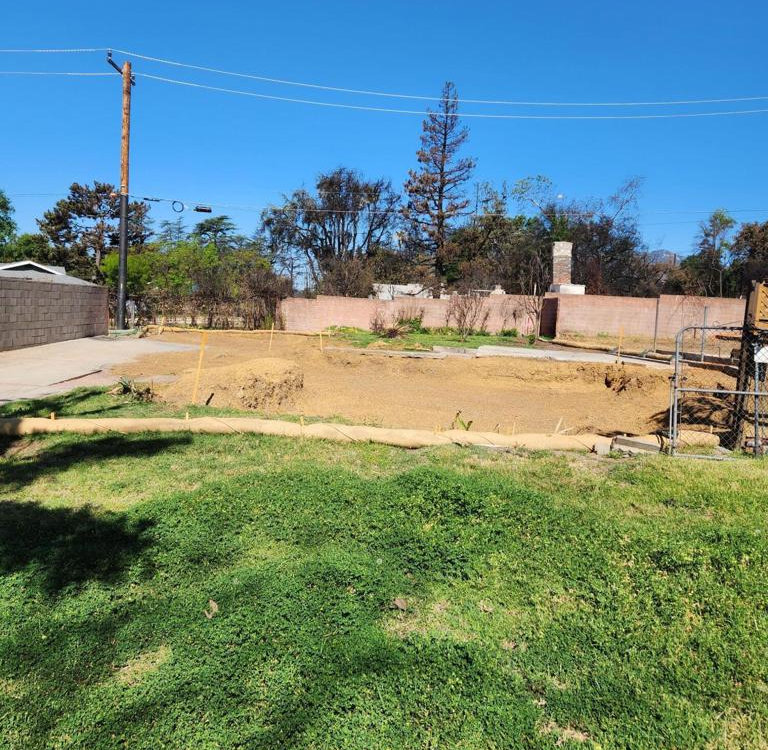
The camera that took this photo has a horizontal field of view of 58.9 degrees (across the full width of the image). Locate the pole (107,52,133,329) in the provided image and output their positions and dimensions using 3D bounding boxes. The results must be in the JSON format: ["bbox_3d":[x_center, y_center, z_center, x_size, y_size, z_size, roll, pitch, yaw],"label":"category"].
[{"bbox_3d":[-10.581,-7.259,27.300,1.000,11.060,0.500,0,6,-21],"label":"pole"}]

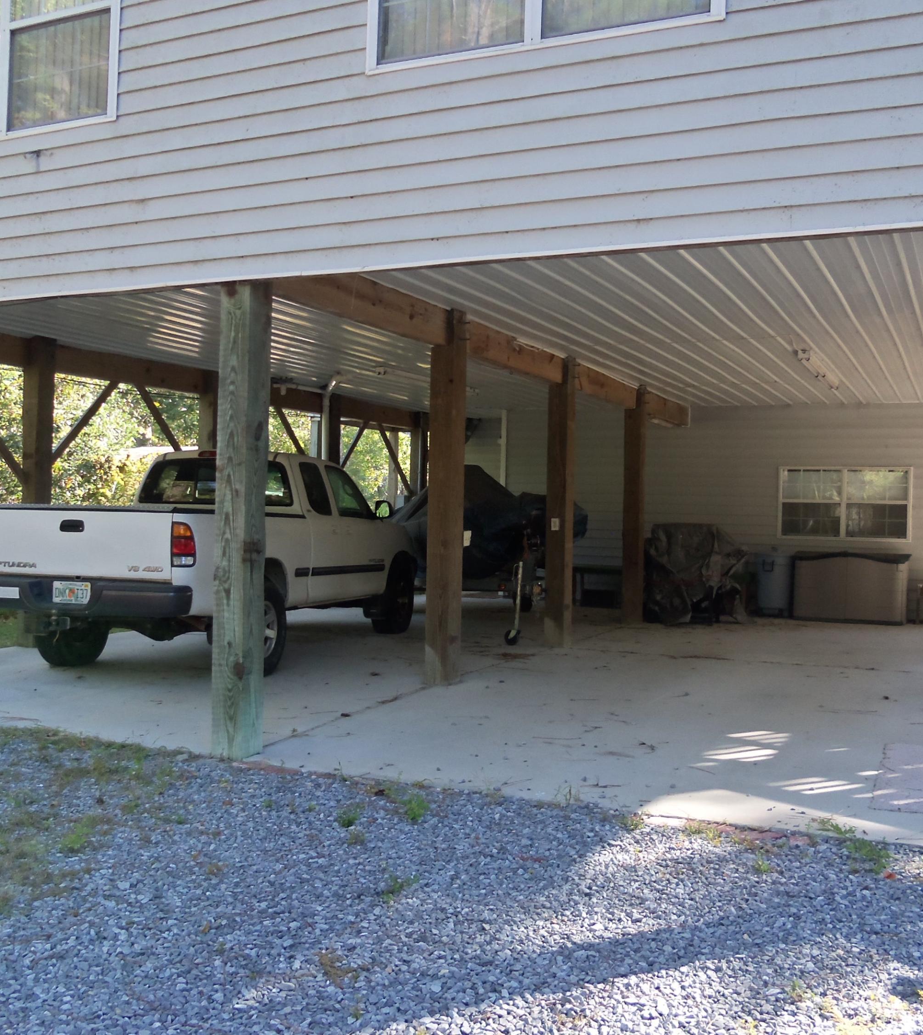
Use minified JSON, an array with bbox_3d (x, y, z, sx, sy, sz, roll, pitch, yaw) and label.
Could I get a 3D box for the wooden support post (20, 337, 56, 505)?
[{"bbox_3d":[-3.957,-0.237,10.419,0.195,2.867,0.195,1,1,25],"label":"wooden support post"}]

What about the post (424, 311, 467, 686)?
[{"bbox_3d":[-0.125,-0.147,8.654,0.200,2.867,0.200,1,1,25],"label":"post"}]

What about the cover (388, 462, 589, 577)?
[{"bbox_3d":[0.366,0.070,13.862,1.900,1.440,4.100,1,0,-10],"label":"cover"}]

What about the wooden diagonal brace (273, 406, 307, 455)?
[{"bbox_3d":[-2.110,-0.920,14.770,0.090,0.140,1.588,1,-41,25],"label":"wooden diagonal brace"}]

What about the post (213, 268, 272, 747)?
[{"bbox_3d":[-1.206,-0.023,6.120,0.200,2.621,0.200,1,1,25],"label":"post"}]

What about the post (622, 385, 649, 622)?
[{"bbox_3d":[2.104,-0.149,13.608,0.200,2.867,0.200,1,1,25],"label":"post"}]

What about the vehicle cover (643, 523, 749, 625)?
[{"bbox_3d":[2.893,0.679,13.690,1.100,1.210,0.750,1,0,25],"label":"vehicle cover"}]

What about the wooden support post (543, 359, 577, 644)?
[{"bbox_3d":[0.980,-0.148,11.135,0.200,2.867,0.200,1,1,25],"label":"wooden support post"}]

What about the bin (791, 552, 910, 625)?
[{"bbox_3d":[5.026,0.897,14.416,1.380,0.870,0.750,1,0,25],"label":"bin"}]

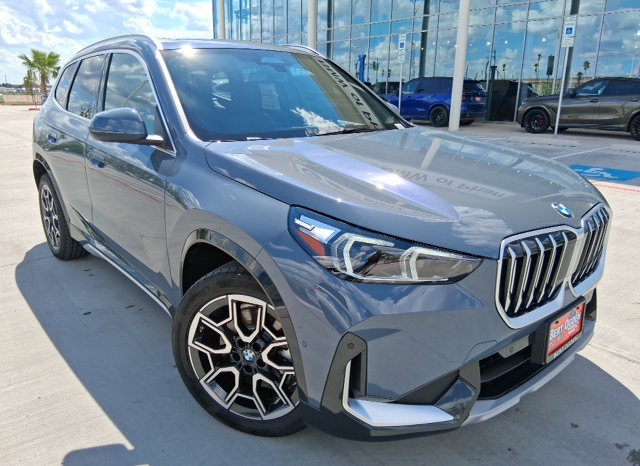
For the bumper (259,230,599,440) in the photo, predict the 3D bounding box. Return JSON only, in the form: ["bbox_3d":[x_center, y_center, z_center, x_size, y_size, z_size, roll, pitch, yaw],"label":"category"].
[{"bbox_3d":[0.703,0.232,1.962,1.820,0.660,0.650,-13,21,-40],"label":"bumper"}]

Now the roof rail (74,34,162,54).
[{"bbox_3d":[-1.377,-1.194,3.122,0.075,0.125,1.780,-13,21,-40],"label":"roof rail"}]

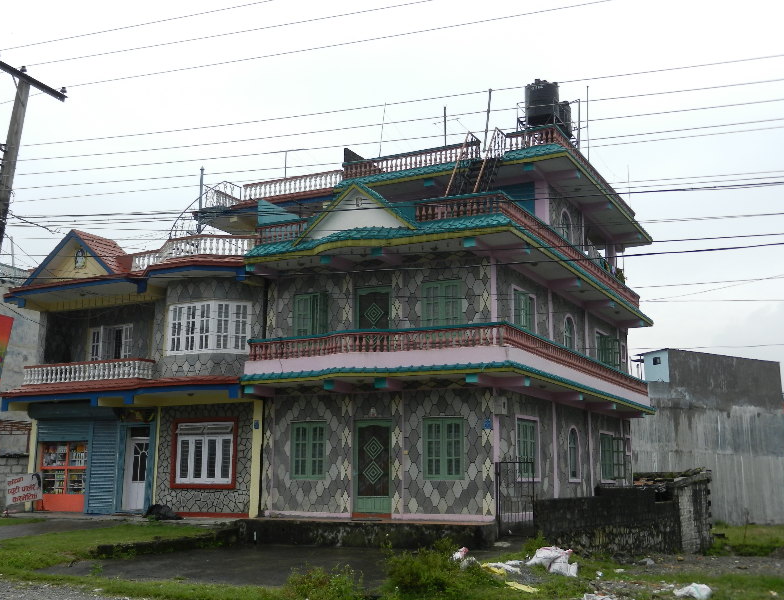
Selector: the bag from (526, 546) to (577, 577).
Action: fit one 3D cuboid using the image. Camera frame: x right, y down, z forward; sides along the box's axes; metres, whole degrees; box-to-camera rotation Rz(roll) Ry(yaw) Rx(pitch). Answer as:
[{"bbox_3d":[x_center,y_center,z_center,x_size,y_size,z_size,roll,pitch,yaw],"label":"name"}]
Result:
[{"bbox_3d":[2.434,3.998,13.400,0.720,0.400,0.520,-5,-13,28],"label":"bag"}]

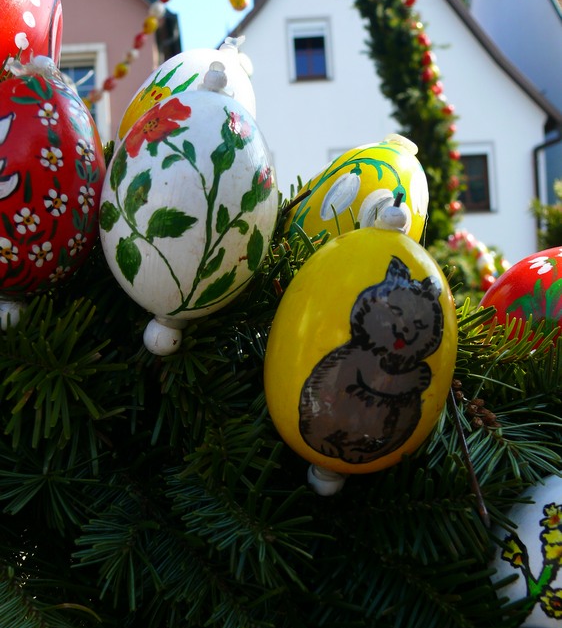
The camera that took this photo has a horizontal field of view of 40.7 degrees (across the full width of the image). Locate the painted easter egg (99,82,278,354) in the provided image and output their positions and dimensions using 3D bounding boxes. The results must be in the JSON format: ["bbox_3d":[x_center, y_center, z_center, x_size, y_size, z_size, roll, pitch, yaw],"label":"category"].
[{"bbox_3d":[-0.028,-0.032,0.234,0.053,0.092,0.053,12,-6,-8],"label":"painted easter egg"}]

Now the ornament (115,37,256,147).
[{"bbox_3d":[-0.038,-0.076,0.316,0.053,0.079,0.053,27,6,-12],"label":"ornament"}]

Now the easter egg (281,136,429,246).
[{"bbox_3d":[0.034,-0.040,0.318,0.053,0.076,0.053,30,4,2],"label":"easter egg"}]

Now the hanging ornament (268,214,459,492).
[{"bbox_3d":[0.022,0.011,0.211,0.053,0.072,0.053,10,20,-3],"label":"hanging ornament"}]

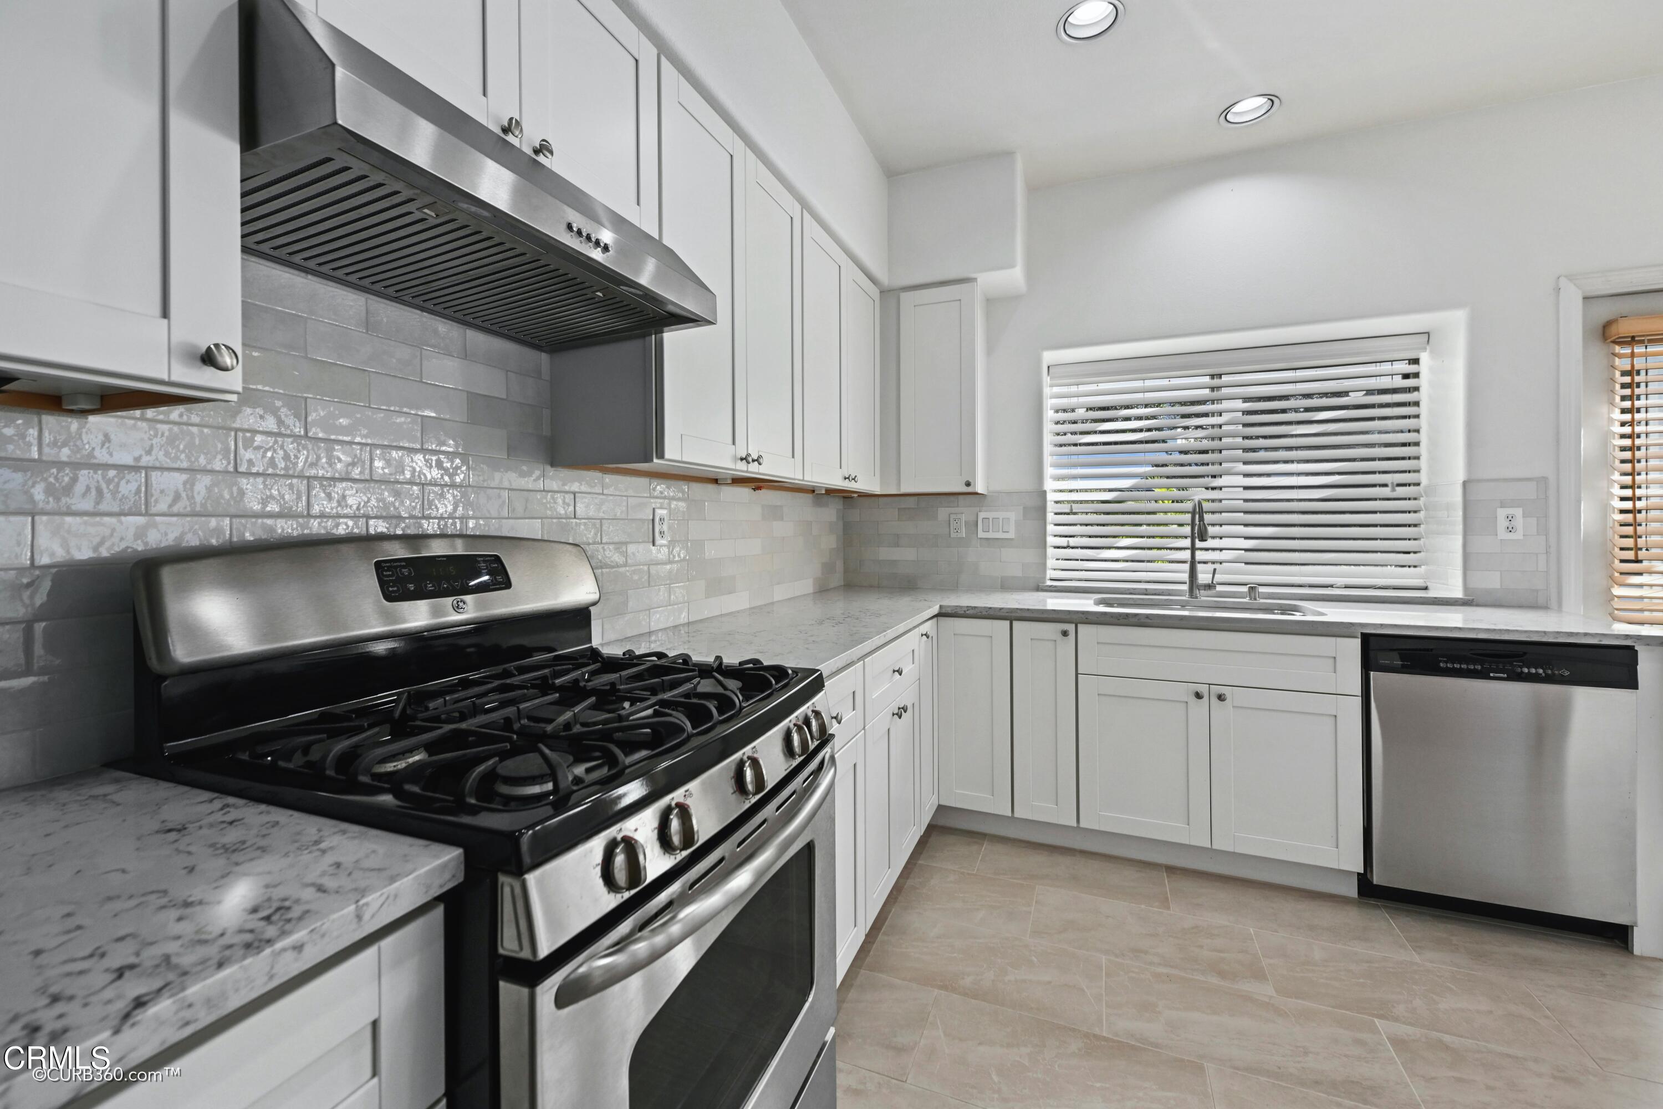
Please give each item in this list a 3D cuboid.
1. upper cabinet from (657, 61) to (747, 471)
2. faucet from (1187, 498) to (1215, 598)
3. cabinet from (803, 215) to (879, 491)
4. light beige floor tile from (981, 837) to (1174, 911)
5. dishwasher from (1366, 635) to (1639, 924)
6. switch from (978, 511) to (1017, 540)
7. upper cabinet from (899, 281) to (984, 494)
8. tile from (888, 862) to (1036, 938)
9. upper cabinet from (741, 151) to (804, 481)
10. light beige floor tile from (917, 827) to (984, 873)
[{"bbox_3d":[-0.456,-0.669,1.666,0.320,0.895,0.382,1,3,22],"label":"upper cabinet"},{"bbox_3d":[1.459,-0.017,2.518,0.107,0.404,0.243,1,3,22],"label":"faucet"},{"bbox_3d":[-0.087,-0.688,2.498,0.319,0.864,0.800,1,3,22],"label":"cabinet"},{"bbox_3d":[0.841,1.116,2.278,0.607,0.010,0.298,1,3,22],"label":"light beige floor tile"},{"bbox_3d":[2.039,0.657,2.164,0.596,0.850,0.610,1,3,22],"label":"dishwasher"},{"bbox_3d":[0.768,-0.135,3.007,0.166,0.118,0.010,1,3,22],"label":"switch"},{"bbox_3d":[0.516,-0.709,2.921,0.333,0.864,0.328,1,3,22],"label":"upper cabinet"},{"bbox_3d":[0.430,1.125,2.119,0.439,0.010,0.300,1,3,22],"label":"tile"},{"bbox_3d":[-0.312,-0.685,2.015,0.320,0.893,0.373,1,3,22],"label":"upper cabinet"},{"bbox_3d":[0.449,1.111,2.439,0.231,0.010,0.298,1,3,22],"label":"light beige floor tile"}]

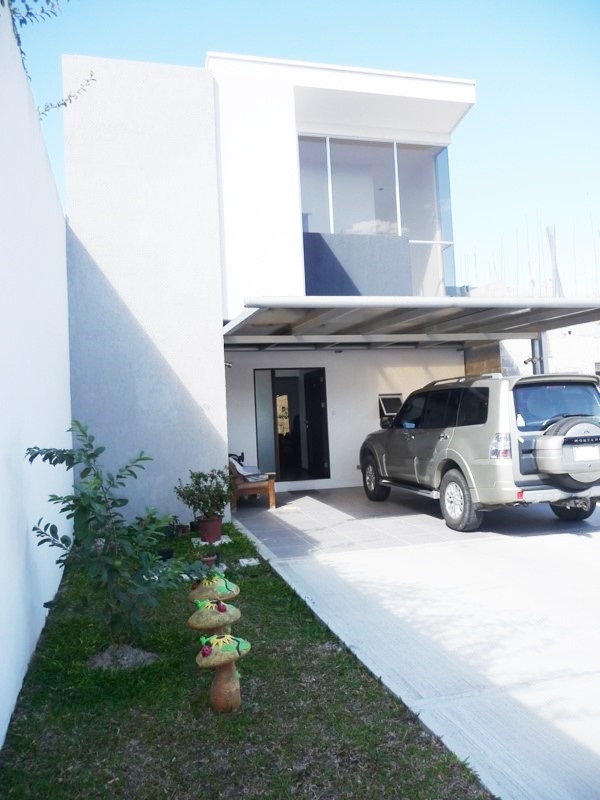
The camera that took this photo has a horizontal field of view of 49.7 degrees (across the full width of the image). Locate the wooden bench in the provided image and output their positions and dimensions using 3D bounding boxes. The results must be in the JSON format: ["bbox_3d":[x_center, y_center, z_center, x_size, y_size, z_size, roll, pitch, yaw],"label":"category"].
[{"bbox_3d":[-0.932,1.301,10.692,0.780,0.880,1.300,-2,0,-15],"label":"wooden bench"}]

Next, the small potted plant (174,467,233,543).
[{"bbox_3d":[-1.190,1.292,8.002,0.700,0.920,0.680,-2,0,-15],"label":"small potted plant"}]

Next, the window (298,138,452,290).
[{"bbox_3d":[1.321,-3.011,10.937,2.720,2.660,0.200,-2,0,-15],"label":"window"}]

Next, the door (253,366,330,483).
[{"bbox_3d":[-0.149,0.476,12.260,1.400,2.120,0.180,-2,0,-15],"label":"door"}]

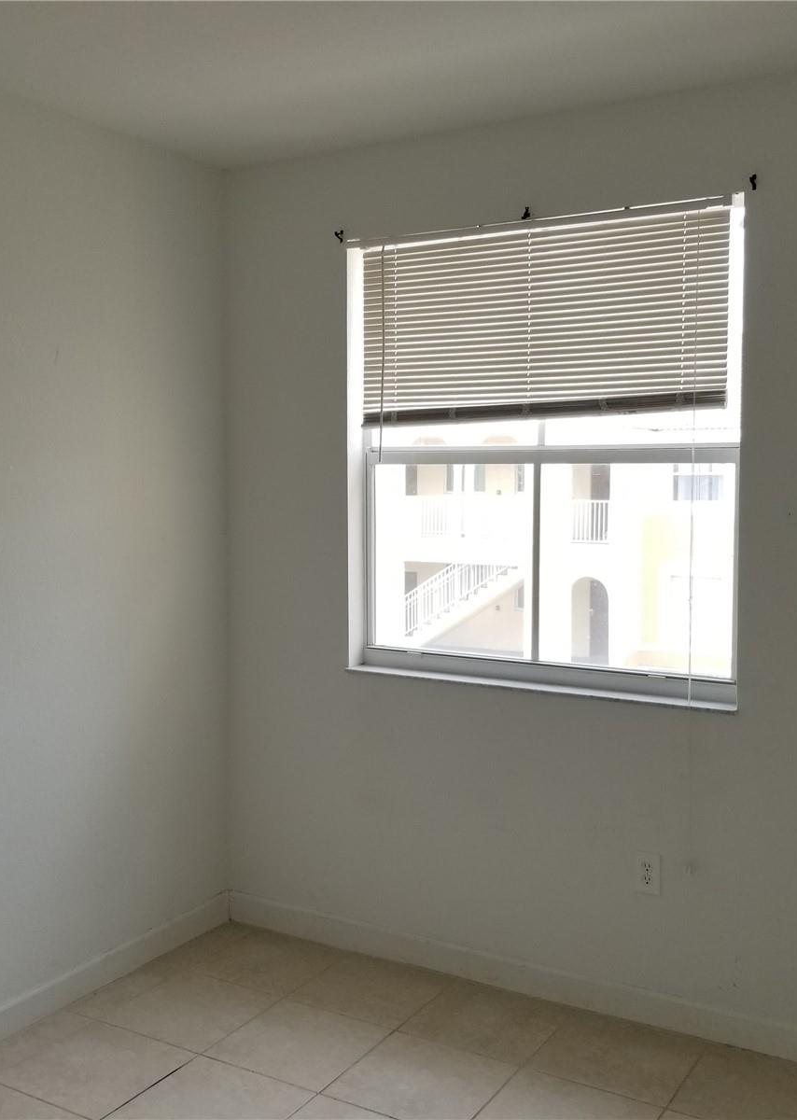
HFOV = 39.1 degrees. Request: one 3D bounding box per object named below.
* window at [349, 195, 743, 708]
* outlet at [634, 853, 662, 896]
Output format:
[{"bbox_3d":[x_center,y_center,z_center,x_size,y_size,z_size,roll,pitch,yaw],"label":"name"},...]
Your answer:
[{"bbox_3d":[0.415,-0.318,3.486,1.301,1.430,0.120,2,5,31],"label":"window"},{"bbox_3d":[0.738,0.929,3.325,0.080,0.125,0.010,2,5,31],"label":"outlet"}]

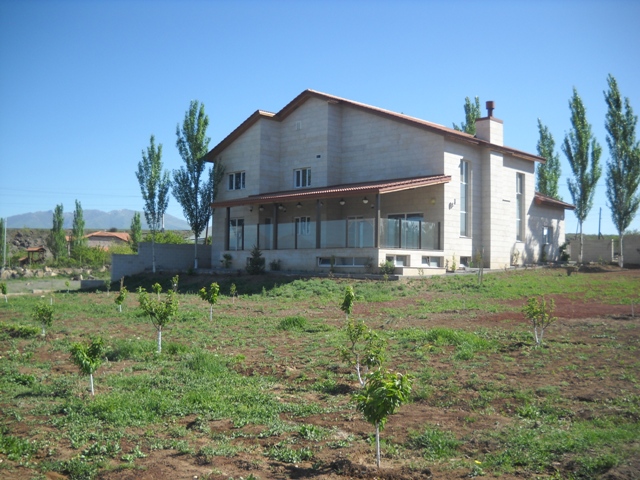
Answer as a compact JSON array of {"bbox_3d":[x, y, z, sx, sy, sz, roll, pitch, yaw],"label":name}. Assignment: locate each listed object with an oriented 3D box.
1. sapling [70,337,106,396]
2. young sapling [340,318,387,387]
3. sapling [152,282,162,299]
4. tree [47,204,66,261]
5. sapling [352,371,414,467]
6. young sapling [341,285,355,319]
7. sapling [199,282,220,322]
[{"bbox_3d":[-2.718,1.485,8.250,0.423,0.705,0.402,1,-2,0],"label":"sapling"},{"bbox_3d":[0.511,1.321,8.250,0.540,0.798,0.513,1,-2,0],"label":"young sapling"},{"bbox_3d":[-7.163,2.282,30.988,0.441,0.770,0.428,1,-3,-13],"label":"sapling"},{"bbox_3d":[-46.879,-1.245,125.000,3.558,10.141,3.558,1,-2,0],"label":"tree"},{"bbox_3d":[0.497,1.396,5.516,0.470,0.770,0.456,0,-2,5],"label":"sapling"},{"bbox_3d":[0.724,1.717,18.353,0.352,1.055,0.342,1,-2,2],"label":"young sapling"},{"bbox_3d":[-3.101,1.740,19.805,0.583,1.082,0.565,1,-3,-9],"label":"sapling"}]

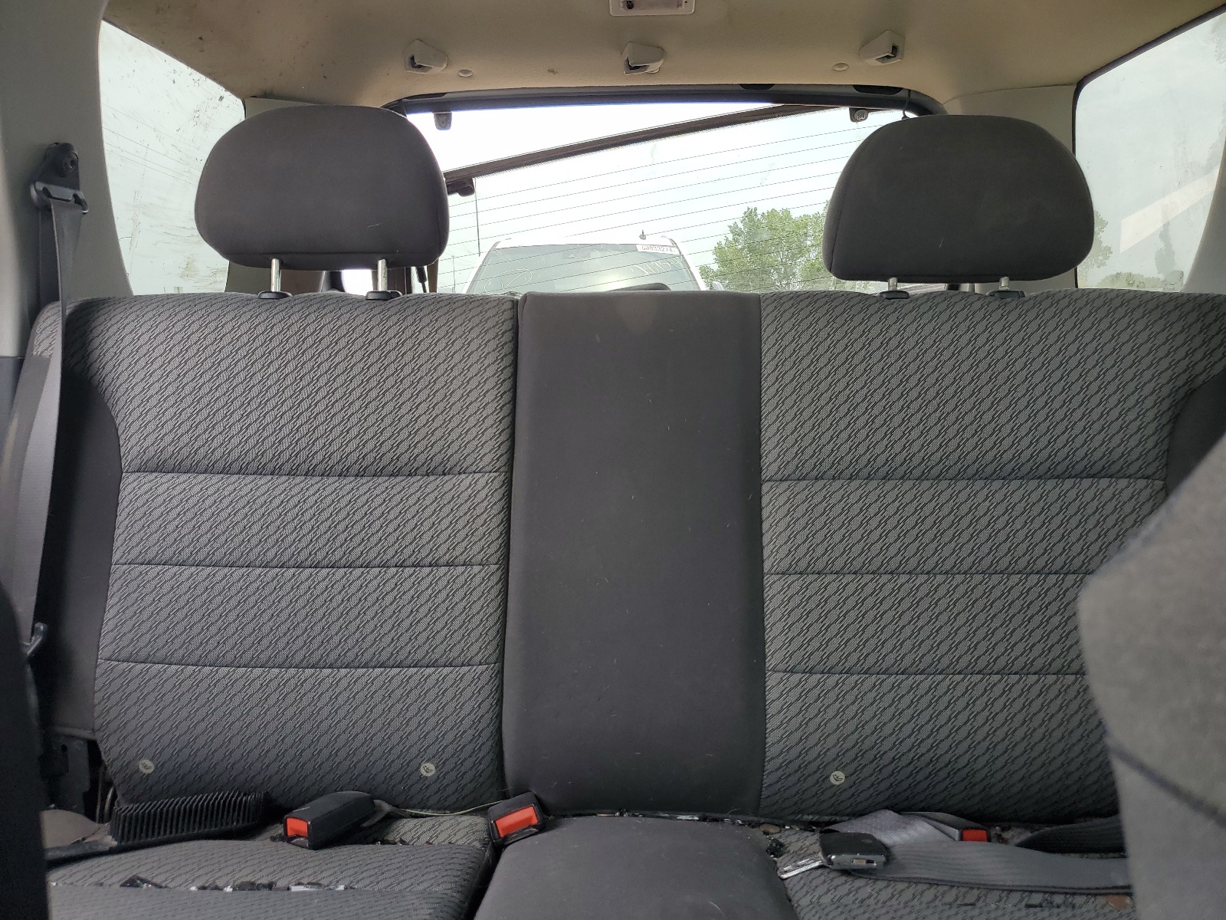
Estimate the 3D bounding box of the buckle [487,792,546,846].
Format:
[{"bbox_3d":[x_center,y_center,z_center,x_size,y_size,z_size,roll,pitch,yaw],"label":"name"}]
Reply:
[{"bbox_3d":[-0.093,0.343,0.880,0.049,0.027,0.072,-19,-11,-11],"label":"buckle"}]

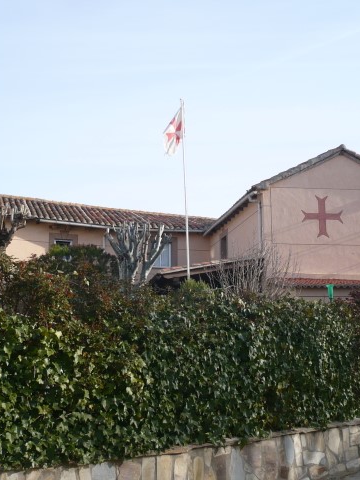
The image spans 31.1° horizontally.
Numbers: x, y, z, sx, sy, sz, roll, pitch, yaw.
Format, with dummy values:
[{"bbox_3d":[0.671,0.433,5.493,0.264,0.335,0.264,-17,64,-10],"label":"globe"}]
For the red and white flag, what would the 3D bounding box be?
[{"bbox_3d":[-0.191,-2.767,16.500,0.520,1.150,0.220,0,-9,0],"label":"red and white flag"}]

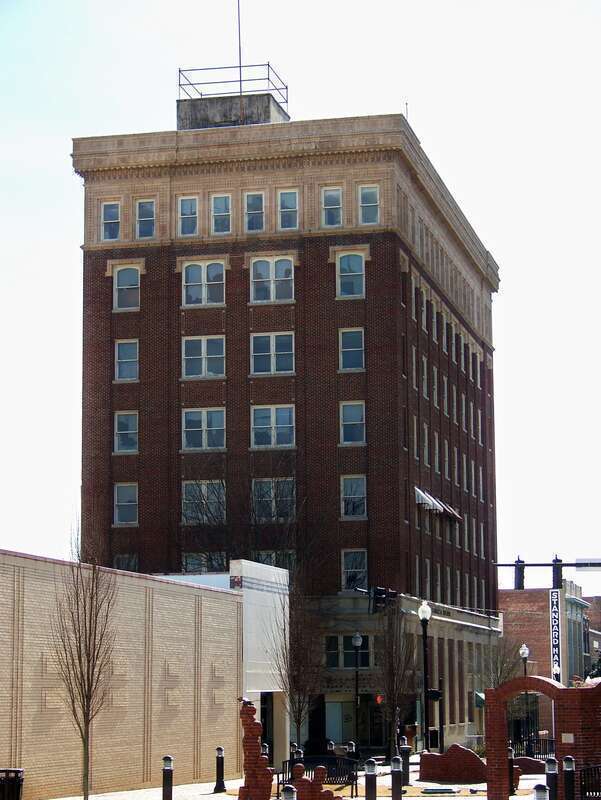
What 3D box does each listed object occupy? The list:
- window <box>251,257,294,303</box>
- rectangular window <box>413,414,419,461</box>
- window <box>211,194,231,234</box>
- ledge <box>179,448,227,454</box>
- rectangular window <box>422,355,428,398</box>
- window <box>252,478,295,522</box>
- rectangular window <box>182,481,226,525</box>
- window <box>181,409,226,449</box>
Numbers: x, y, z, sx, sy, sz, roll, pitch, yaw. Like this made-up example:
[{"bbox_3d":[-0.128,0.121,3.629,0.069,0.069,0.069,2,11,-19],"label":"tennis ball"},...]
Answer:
[{"bbox_3d":[-1.283,-5.523,92.210,2.020,2.200,0.160,-2,-8,13],"label":"window"},{"bbox_3d":[5.177,1.676,91.818,0.150,1.900,1.750,-2,-8,13],"label":"rectangular window"},{"bbox_3d":[-3.621,-8.479,91.949,0.941,1.870,0.160,-2,-9,13],"label":"window"},{"bbox_3d":[-4.325,2.287,89.692,2.200,0.150,0.220,-2,-8,13],"label":"ledge"},{"bbox_3d":[5.921,-1.047,95.558,0.140,1.900,1.120,-2,-8,13],"label":"rectangular window"},{"bbox_3d":[-1.183,4.438,89.491,1.975,1.908,0.160,-2,-9,13],"label":"window"},{"bbox_3d":[-4.268,4.557,89.437,2.020,1.920,0.150,-2,-8,13],"label":"rectangular window"},{"bbox_3d":[-4.287,1.339,90.672,1.997,1.885,0.150,-2,-8,13],"label":"window"}]

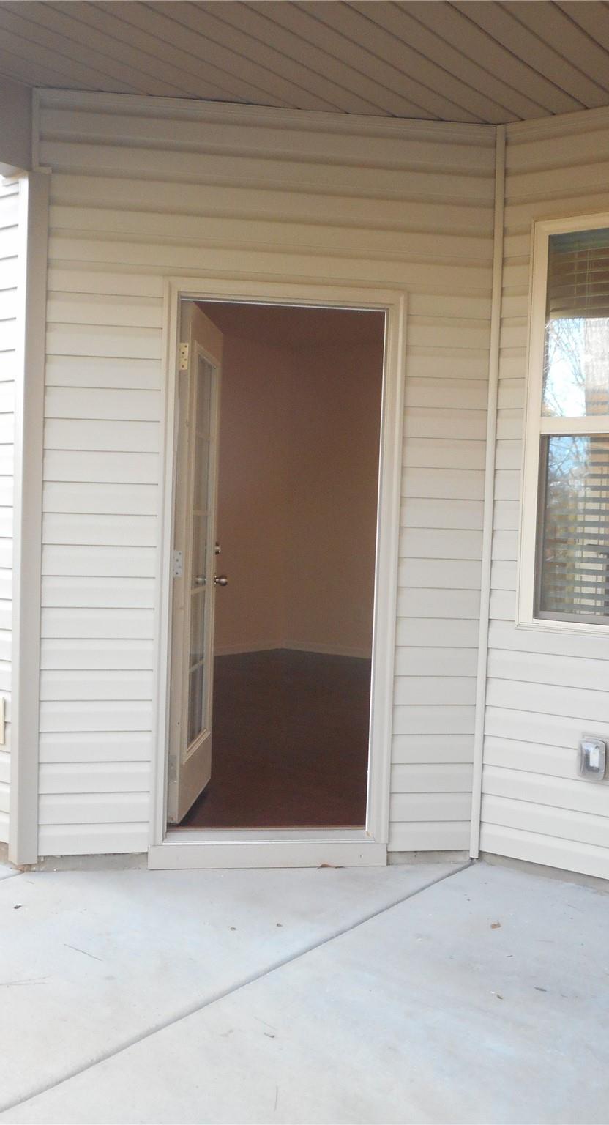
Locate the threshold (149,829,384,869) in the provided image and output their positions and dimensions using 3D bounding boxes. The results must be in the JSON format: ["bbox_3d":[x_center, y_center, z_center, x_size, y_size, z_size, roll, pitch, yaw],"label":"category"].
[{"bbox_3d":[-0.139,1.105,4.192,0.905,0.108,0.140,1,3,-9],"label":"threshold"}]

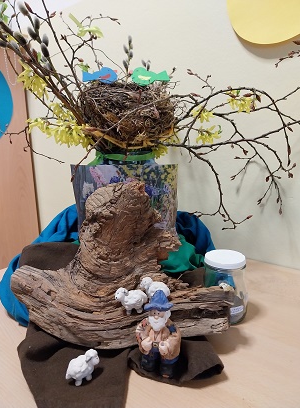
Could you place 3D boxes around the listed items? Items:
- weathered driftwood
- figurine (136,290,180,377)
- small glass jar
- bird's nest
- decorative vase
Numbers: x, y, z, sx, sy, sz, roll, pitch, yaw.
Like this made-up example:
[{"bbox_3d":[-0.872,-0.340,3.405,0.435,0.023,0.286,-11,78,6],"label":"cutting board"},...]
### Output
[{"bbox_3d":[-0.044,0.082,0.504,0.345,0.236,0.155,0,12,3],"label":"weathered driftwood"},{"bbox_3d":[0.013,0.167,0.412,0.061,0.106,0.054,4,13,20],"label":"figurine"},{"bbox_3d":[0.128,0.140,0.531,0.074,0.113,0.074,-1,12,0],"label":"small glass jar"},{"bbox_3d":[-0.045,-0.155,0.559,0.180,0.115,0.175,-1,12,0],"label":"bird's nest"},{"bbox_3d":[-0.044,0.040,0.623,0.187,0.275,0.178,-1,12,0],"label":"decorative vase"}]

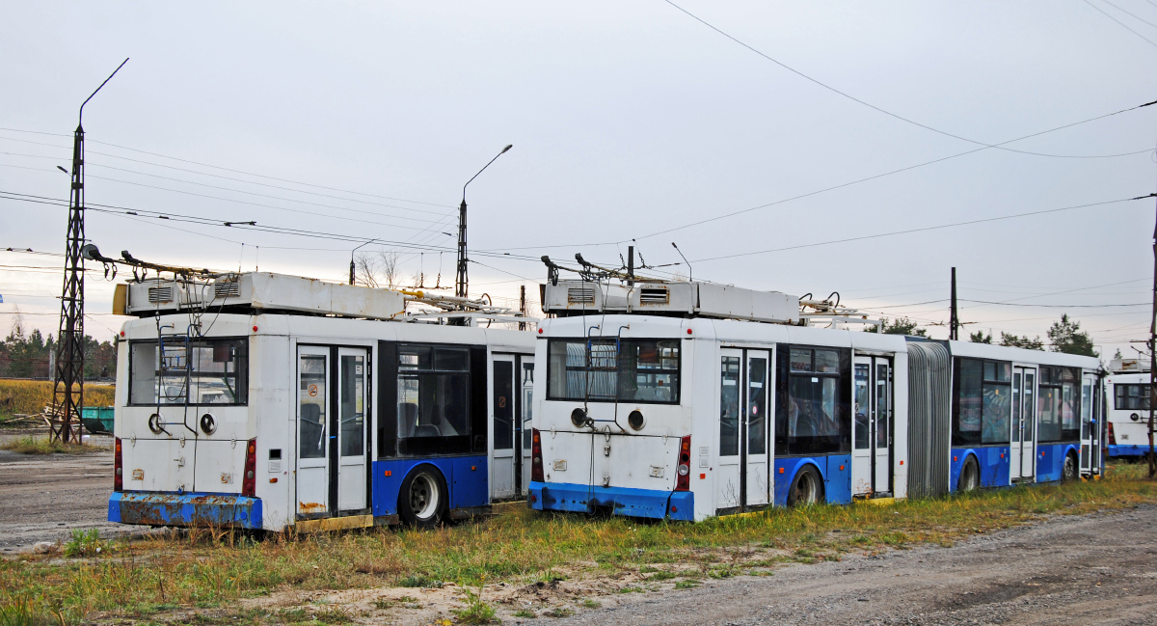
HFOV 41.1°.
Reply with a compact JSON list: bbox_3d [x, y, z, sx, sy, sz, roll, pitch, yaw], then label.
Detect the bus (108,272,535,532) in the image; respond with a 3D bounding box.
[{"bbox_3d":[-0.044,1.548,26.351,2.550,3.350,17.700,-2,-4,33],"label":"bus"}]

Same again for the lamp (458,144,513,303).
[{"bbox_3d":[-3.957,-1.012,63.788,2.800,12.000,0.800,-1,-4,32],"label":"lamp"}]

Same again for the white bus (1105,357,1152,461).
[{"bbox_3d":[20.767,3.500,56.101,2.550,3.350,17.700,0,-3,20],"label":"white bus"}]

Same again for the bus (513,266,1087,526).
[{"bbox_3d":[5.504,1.572,27.208,2.550,3.380,17.750,-1,-3,35],"label":"bus"}]

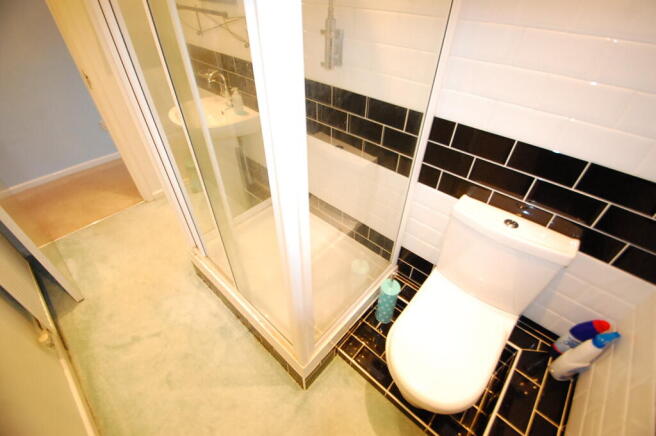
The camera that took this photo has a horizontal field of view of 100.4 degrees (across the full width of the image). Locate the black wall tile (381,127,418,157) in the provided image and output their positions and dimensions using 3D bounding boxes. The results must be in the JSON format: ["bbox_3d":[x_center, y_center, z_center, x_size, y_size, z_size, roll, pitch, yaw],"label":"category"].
[{"bbox_3d":[0.324,-0.324,1.189,0.200,0.100,0.010,31,49,30],"label":"black wall tile"}]

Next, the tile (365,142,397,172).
[{"bbox_3d":[0.255,-0.303,1.324,0.200,0.099,0.010,31,50,29],"label":"tile"}]

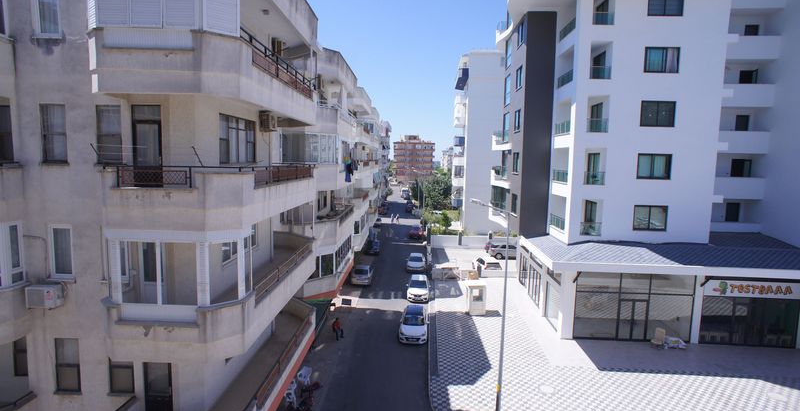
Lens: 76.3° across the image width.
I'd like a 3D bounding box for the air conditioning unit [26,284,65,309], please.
[{"bbox_3d":[-9.750,2.500,13.976,0.800,0.560,0.300,1,5,1],"label":"air conditioning unit"}]

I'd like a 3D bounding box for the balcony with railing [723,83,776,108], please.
[{"bbox_3d":[22.689,-7.305,34.089,3.733,1.487,1.300,2,6,3],"label":"balcony with railing"}]

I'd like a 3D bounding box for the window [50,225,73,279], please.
[{"bbox_3d":[-8.662,1.206,13.044,0.573,1.427,0.150,1,6,1],"label":"window"}]

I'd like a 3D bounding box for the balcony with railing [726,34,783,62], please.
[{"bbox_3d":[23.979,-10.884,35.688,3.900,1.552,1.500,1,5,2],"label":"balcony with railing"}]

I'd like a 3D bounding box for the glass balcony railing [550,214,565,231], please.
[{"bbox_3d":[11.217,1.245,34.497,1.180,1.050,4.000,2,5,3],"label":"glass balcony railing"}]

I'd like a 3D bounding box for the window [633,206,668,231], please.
[{"bbox_3d":[15.042,0.759,30.550,1.996,1.562,0.150,2,6,3],"label":"window"}]

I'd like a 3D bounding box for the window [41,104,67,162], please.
[{"bbox_3d":[-8.656,-1.791,12.730,0.630,1.476,0.150,1,6,1],"label":"window"}]

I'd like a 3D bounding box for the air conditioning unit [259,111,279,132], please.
[{"bbox_3d":[-4.841,-3.046,18.728,0.370,0.660,0.880,1,5,1],"label":"air conditioning unit"}]

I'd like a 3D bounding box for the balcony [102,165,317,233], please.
[{"bbox_3d":[-4.825,-0.545,15.595,2.770,1.330,9.800,1,5,1],"label":"balcony"}]

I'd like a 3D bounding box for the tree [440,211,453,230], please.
[{"bbox_3d":[7.122,2.249,77.484,1.740,2.681,1.740,1,5,0],"label":"tree"}]

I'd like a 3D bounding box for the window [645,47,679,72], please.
[{"bbox_3d":[15.244,-8.463,29.580,2.009,1.504,0.150,2,6,3],"label":"window"}]

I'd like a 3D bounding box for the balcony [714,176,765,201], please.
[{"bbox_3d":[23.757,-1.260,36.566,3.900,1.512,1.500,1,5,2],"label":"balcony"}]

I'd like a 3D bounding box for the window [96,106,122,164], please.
[{"bbox_3d":[-7.255,-1.766,12.701,0.613,1.456,0.150,1,6,1],"label":"window"}]

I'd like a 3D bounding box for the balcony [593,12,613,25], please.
[{"bbox_3d":[12.228,-11.178,30.854,1.270,0.780,0.900,2,5,3],"label":"balcony"}]

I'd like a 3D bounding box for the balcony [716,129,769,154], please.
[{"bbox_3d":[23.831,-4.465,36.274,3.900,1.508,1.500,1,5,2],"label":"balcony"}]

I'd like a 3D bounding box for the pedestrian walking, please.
[{"bbox_3d":[-3.988,8.017,32.678,0.650,1.600,0.550,-2,6,-35],"label":"pedestrian walking"}]

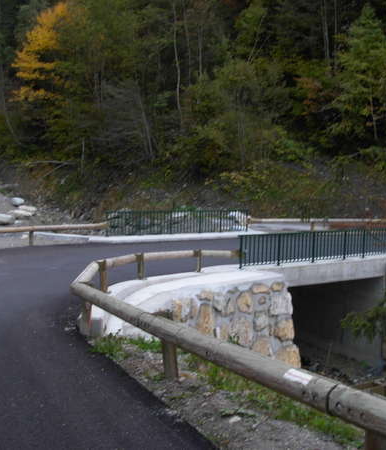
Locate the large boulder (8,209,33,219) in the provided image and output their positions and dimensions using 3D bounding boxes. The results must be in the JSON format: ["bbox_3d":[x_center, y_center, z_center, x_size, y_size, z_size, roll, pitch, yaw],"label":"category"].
[{"bbox_3d":[-10.329,-0.675,39.500,1.500,0.580,1.100,0,2,0],"label":"large boulder"}]

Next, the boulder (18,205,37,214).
[{"bbox_3d":[-10.427,-0.992,41.500,1.220,0.560,1.000,0,2,0],"label":"boulder"}]

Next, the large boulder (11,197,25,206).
[{"bbox_3d":[-11.640,-1.570,44.000,0.900,0.600,0.800,0,2,0],"label":"large boulder"}]

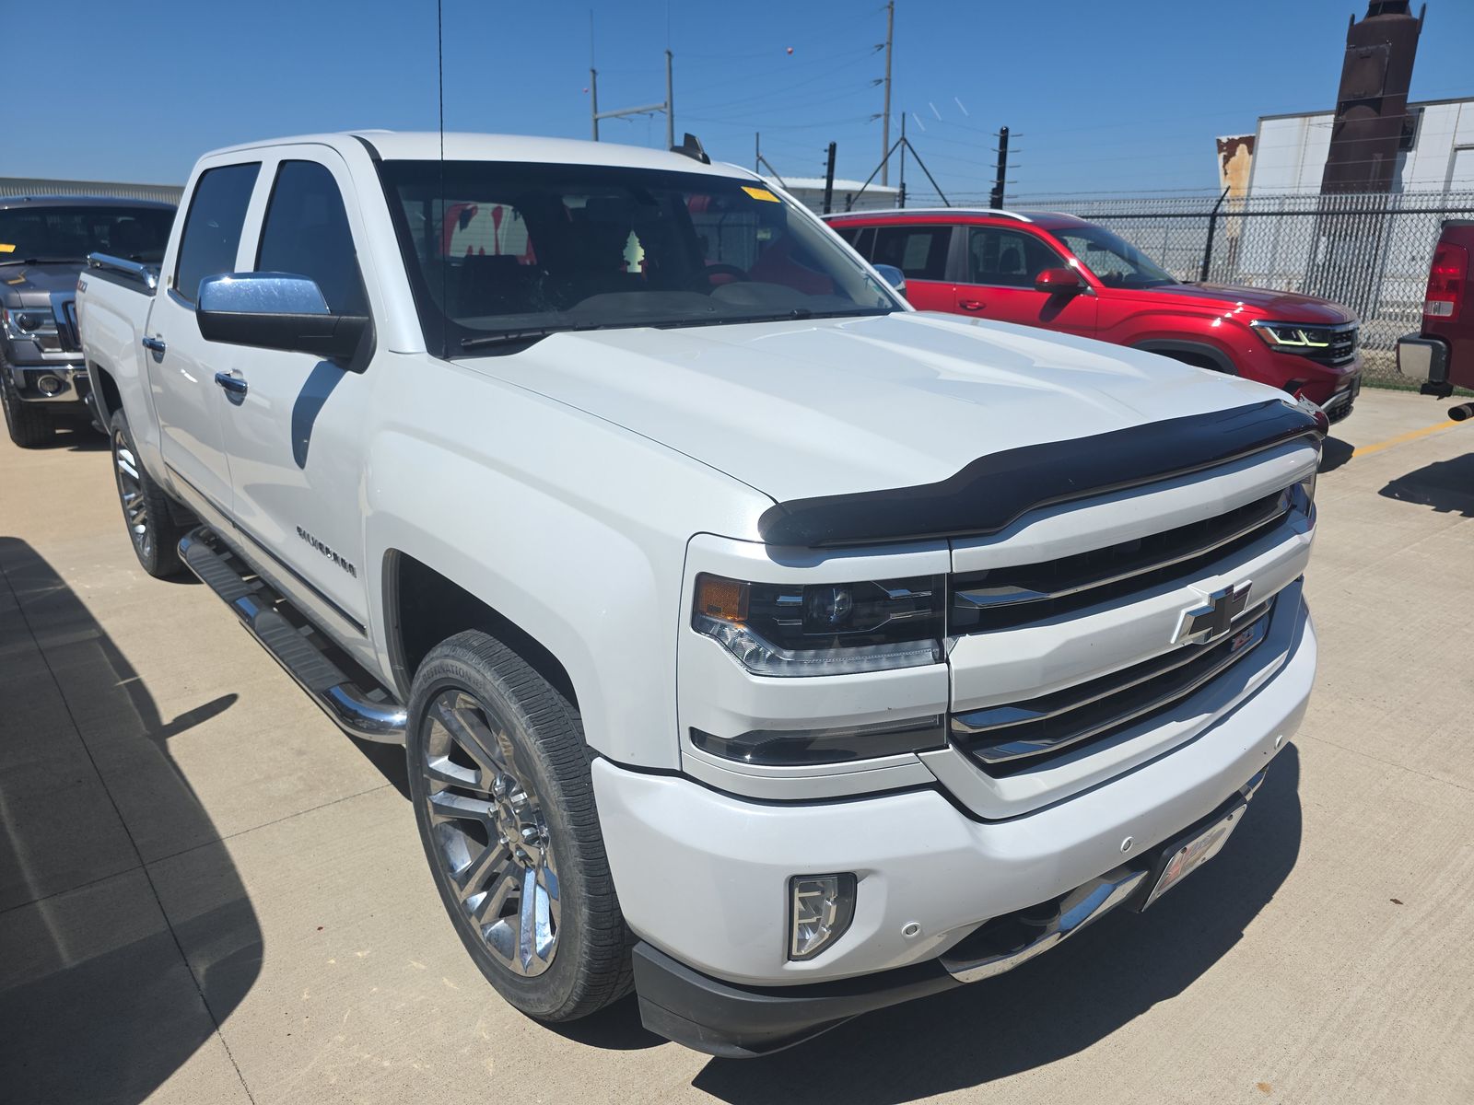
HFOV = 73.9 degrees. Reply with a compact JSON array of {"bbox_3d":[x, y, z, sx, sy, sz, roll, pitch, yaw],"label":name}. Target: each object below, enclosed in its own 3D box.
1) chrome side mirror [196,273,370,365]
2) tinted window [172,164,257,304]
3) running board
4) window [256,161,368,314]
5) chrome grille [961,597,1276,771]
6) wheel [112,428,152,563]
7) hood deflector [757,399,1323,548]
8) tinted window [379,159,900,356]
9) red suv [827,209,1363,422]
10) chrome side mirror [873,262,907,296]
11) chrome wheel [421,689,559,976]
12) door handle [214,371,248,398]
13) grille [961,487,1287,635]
[{"bbox_3d":[-1.029,-0.534,2.222,0.340,0.225,0.220,-14,22,-38],"label":"chrome side mirror"},{"bbox_3d":[-1.809,-1.094,3.404,0.050,0.490,0.770,11,6,-43],"label":"tinted window"},{"bbox_3d":[-1.414,0.184,3.034,0.220,0.120,2.160,-14,22,-38],"label":"running board"},{"bbox_3d":[-1.125,-0.840,2.642,0.050,0.490,0.970,11,6,-43],"label":"window"},{"bbox_3d":[0.820,0.215,1.883,1.160,0.180,0.150,-14,23,-38],"label":"chrome grille"},{"bbox_3d":[-2.800,-0.300,4.743,0.220,0.610,0.610,-14,23,-38],"label":"wheel"},{"bbox_3d":[0.733,-0.182,1.779,1.750,0.130,0.270,-14,22,-38],"label":"hood deflector"},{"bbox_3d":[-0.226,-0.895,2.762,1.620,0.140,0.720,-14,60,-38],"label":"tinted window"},{"bbox_3d":[2.390,-1.965,8.270,4.970,1.730,1.990,14,22,36],"label":"red suv"},{"bbox_3d":[0.528,-0.910,3.469,0.340,0.225,0.220,-14,22,-38],"label":"chrome side mirror"},{"bbox_3d":[-0.416,0.527,2.009,0.230,0.590,0.590,-14,22,-38],"label":"chrome wheel"},{"bbox_3d":[-1.468,-0.498,2.854,0.060,0.050,0.220,-14,23,-38],"label":"door handle"},{"bbox_3d":[0.787,-0.014,1.762,1.170,0.130,0.170,-14,22,-38],"label":"grille"}]

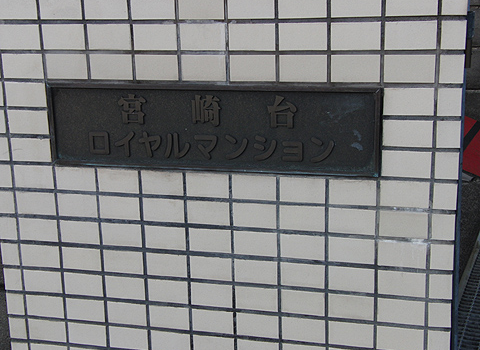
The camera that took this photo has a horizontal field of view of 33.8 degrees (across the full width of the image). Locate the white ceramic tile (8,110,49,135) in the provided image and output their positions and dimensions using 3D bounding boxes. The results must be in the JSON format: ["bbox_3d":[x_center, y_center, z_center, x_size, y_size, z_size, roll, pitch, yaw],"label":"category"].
[{"bbox_3d":[-0.527,-0.132,1.973,0.108,0.060,0.010,3,15,15],"label":"white ceramic tile"}]

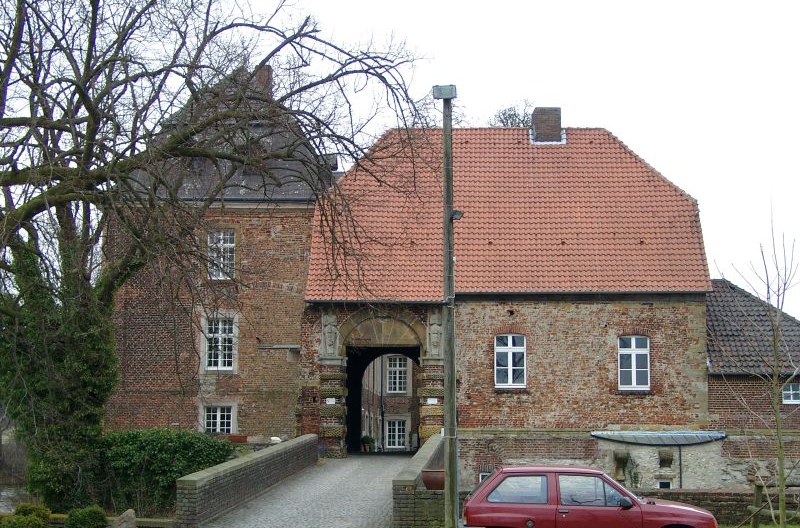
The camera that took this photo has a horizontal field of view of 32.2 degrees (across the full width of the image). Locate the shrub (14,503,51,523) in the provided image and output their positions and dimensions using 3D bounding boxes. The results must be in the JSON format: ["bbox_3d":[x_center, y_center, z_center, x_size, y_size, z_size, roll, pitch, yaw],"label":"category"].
[{"bbox_3d":[-7.236,4.941,27.300,0.709,0.485,0.720,0,-7,3],"label":"shrub"}]

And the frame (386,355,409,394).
[{"bbox_3d":[-0.128,5.909,74.000,1.078,1.997,0.150,0,-7,3],"label":"frame"}]

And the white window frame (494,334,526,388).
[{"bbox_3d":[4.006,3.521,50.000,1.125,1.946,0.150,0,-7,3],"label":"white window frame"}]

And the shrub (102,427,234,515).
[{"bbox_3d":[-5.304,4.778,31.501,2.999,2.067,2.400,0,-7,3],"label":"shrub"}]

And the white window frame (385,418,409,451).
[{"bbox_3d":[-0.179,9.079,74.000,1.030,1.552,0.150,0,-7,3],"label":"white window frame"}]

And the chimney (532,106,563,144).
[{"bbox_3d":[6.021,-5.665,56.700,1.084,1.421,1.100,0,-7,3],"label":"chimney"}]

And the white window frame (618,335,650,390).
[{"bbox_3d":[8.402,3.553,49.700,1.154,1.984,0.150,0,-7,3],"label":"white window frame"}]

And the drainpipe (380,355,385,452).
[{"bbox_3d":[-0.911,7.071,73.542,0.130,5.800,0.130,0,-7,3],"label":"drainpipe"}]

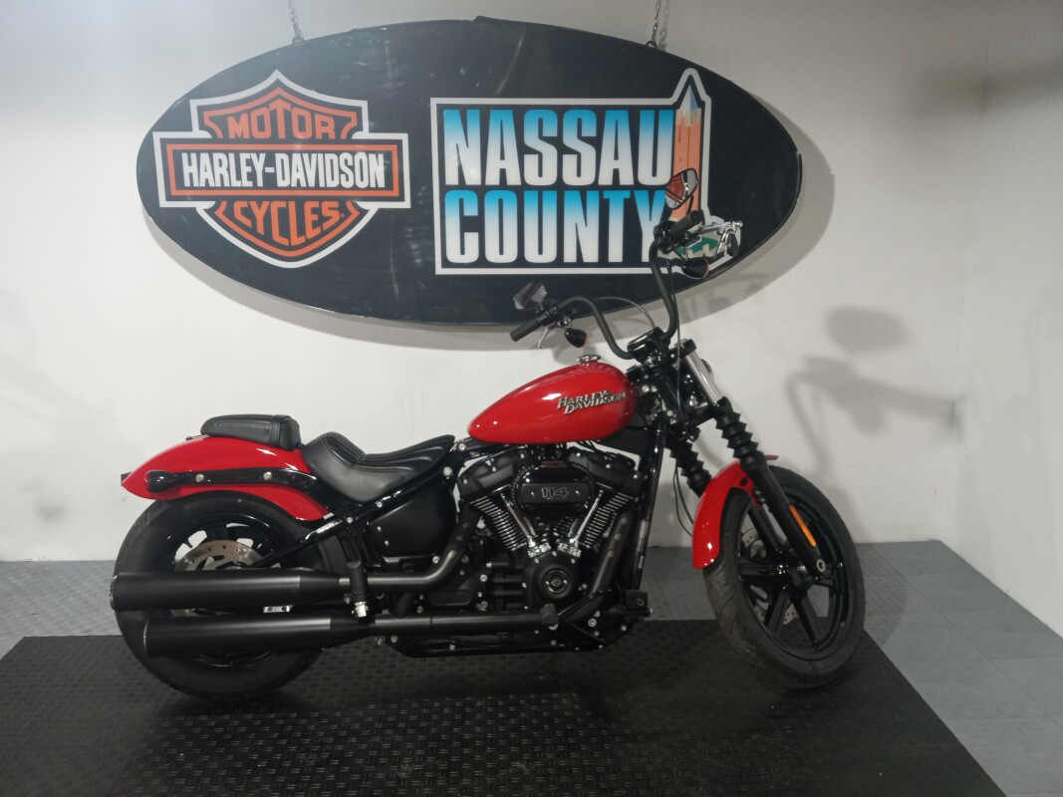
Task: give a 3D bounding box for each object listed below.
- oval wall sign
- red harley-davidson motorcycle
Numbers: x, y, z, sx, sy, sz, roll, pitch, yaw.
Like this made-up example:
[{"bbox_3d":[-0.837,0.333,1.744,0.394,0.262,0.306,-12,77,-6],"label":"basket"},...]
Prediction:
[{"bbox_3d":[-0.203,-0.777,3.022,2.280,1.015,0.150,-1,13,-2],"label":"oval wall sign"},{"bbox_3d":[-0.078,0.120,2.410,2.230,1.450,0.830,-1,13,-2],"label":"red harley-davidson motorcycle"}]

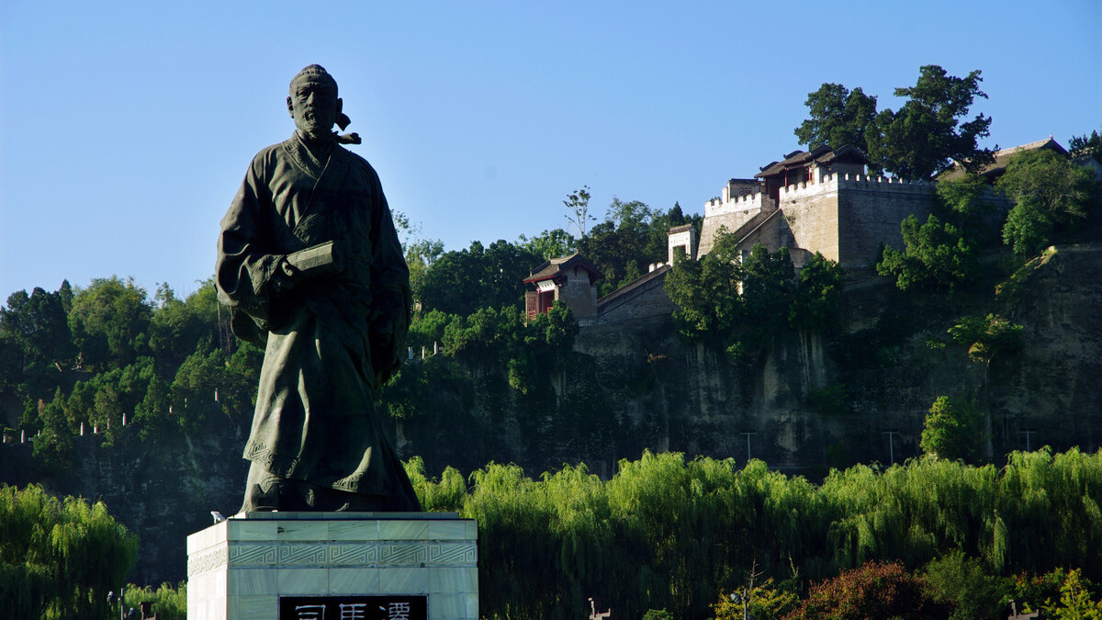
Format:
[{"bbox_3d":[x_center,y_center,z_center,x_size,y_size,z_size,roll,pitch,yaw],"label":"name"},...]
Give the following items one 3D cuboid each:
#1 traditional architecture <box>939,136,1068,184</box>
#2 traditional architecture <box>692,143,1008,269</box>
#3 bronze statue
[{"bbox_3d":[49.733,-14.041,395.020,10.000,7.200,18.500,3,-7,-29],"label":"traditional architecture"},{"bbox_3d":[32.719,-9.577,387.449,21.580,13.398,26.500,3,-7,-29],"label":"traditional architecture"},{"bbox_3d":[-5.983,-0.543,92.000,5.000,11.600,3.900,0,-6,-11],"label":"bronze statue"}]

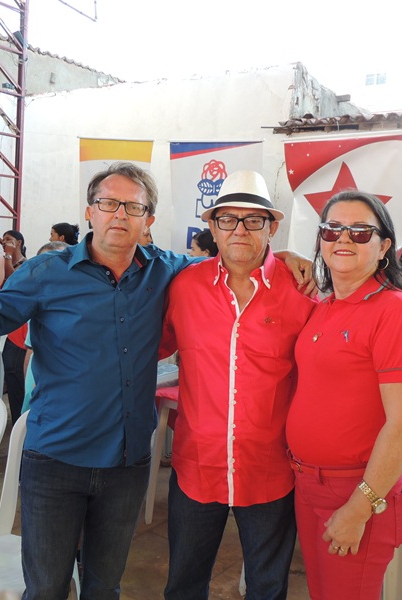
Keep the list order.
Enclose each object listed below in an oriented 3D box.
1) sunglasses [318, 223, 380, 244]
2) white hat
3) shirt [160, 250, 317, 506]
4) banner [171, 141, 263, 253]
[{"bbox_3d":[0.414,-0.182,1.770,0.147,0.054,0.150,4,7,28],"label":"sunglasses"},{"bbox_3d":[0.120,-0.296,1.870,0.250,0.135,0.285,1,6,1],"label":"white hat"},{"bbox_3d":[0.108,0.227,1.870,0.500,0.730,0.300,1,6,3],"label":"shirt"},{"bbox_3d":[0.083,-0.769,5.431,0.900,1.120,0.040,6,4,34],"label":"banner"}]

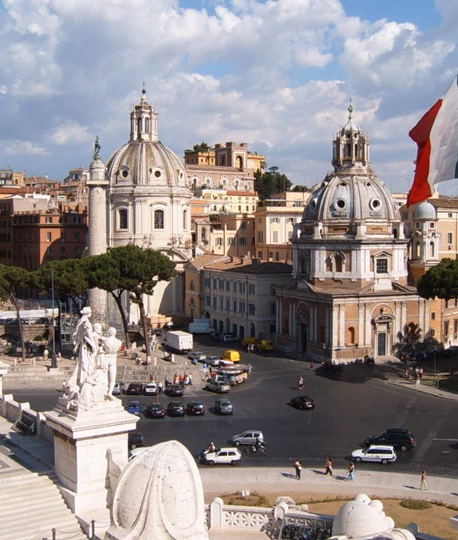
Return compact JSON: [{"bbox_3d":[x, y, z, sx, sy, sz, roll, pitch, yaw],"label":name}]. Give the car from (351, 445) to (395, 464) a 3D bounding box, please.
[{"bbox_3d":[14.232,17.805,75.243,4.280,1.480,1.700,1,4,15],"label":"car"}]

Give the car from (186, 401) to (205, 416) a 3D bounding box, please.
[{"bbox_3d":[-4.152,16.758,94.713,1.660,1.460,3.900,-1,3,-13],"label":"car"}]

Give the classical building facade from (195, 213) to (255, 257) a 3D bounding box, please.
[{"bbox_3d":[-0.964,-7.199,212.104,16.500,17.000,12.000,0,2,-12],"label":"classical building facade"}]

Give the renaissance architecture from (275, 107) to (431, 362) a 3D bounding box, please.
[{"bbox_3d":[22.151,-7.600,140.880,20.500,45.294,21.000,-1,3,-25],"label":"renaissance architecture"}]

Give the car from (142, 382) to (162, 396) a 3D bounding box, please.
[{"bbox_3d":[-10.959,16.621,108.684,1.680,1.470,3.900,0,2,-7],"label":"car"}]

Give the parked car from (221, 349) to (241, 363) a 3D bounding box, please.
[{"bbox_3d":[0.411,15.207,137.912,1.750,1.950,4.200,-1,3,-26],"label":"parked car"}]

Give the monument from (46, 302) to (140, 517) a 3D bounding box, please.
[{"bbox_3d":[-7.783,7.501,43.275,3.927,10.873,3.927,-2,3,-35],"label":"monument"}]

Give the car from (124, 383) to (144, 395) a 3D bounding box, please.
[{"bbox_3d":[-12.727,15.699,103.824,1.660,1.420,3.900,0,4,1],"label":"car"}]

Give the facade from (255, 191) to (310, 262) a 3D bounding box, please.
[{"bbox_3d":[16.602,-10.299,234.784,17.000,27.489,14.500,0,3,-12],"label":"facade"}]

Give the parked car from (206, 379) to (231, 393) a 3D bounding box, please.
[{"bbox_3d":[-1.532,16.543,110.880,1.680,1.450,4.100,-2,3,-36],"label":"parked car"}]

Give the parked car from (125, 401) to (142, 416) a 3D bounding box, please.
[{"bbox_3d":[-11.753,16.777,94.064,1.630,1.440,3.800,-1,3,-13],"label":"parked car"}]

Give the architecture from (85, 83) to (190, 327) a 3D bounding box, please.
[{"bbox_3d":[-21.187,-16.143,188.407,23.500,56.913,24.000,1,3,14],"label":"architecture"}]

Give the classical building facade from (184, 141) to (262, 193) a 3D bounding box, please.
[{"bbox_3d":[-2.608,-40.334,308.270,31.000,22.107,20.000,-2,4,-36],"label":"classical building facade"}]

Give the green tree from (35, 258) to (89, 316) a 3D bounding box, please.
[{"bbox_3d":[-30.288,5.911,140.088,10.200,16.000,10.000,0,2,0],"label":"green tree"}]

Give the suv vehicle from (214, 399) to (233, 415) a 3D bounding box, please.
[{"bbox_3d":[-0.643,16.411,93.768,1.700,1.500,3.900,-1,4,-10],"label":"suv vehicle"}]

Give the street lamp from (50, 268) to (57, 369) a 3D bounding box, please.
[{"bbox_3d":[-26.071,7.155,114.695,0.850,14.925,0.850,0,3,0],"label":"street lamp"}]

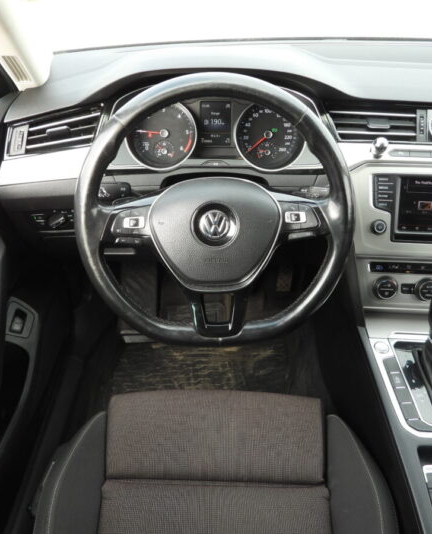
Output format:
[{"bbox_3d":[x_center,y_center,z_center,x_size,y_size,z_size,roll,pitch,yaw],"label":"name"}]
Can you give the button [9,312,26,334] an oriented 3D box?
[{"bbox_3d":[-0.353,0.099,0.880,0.022,0.036,0.012,17,-12,-24],"label":"button"}]

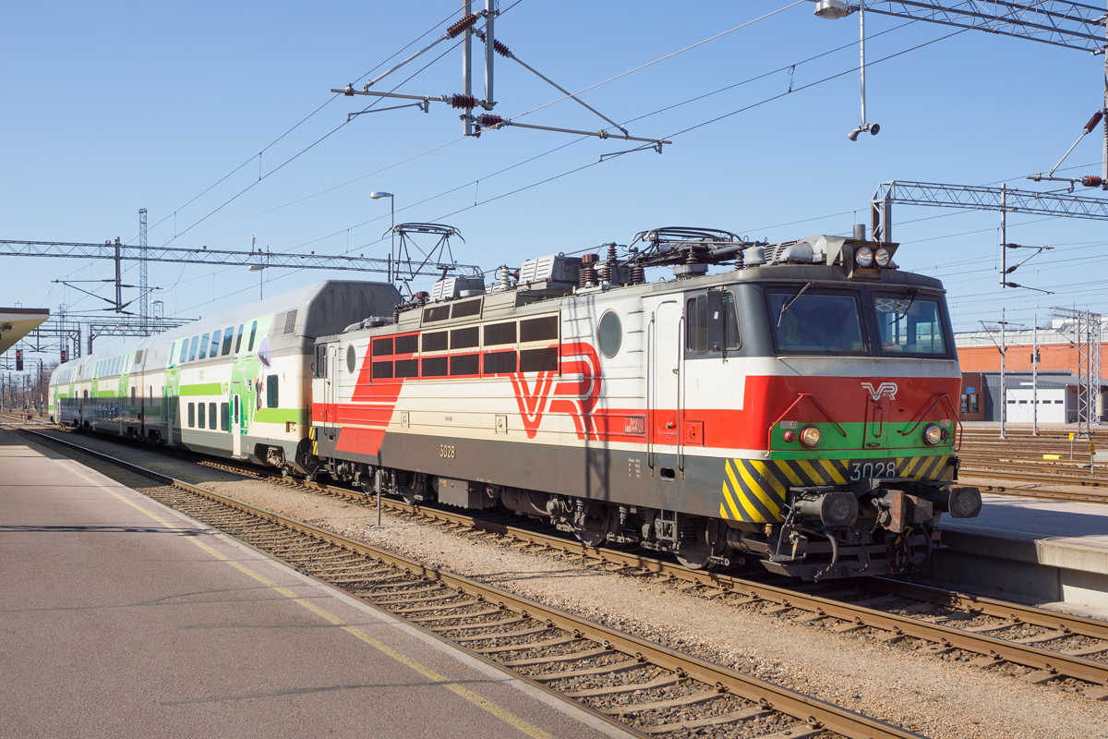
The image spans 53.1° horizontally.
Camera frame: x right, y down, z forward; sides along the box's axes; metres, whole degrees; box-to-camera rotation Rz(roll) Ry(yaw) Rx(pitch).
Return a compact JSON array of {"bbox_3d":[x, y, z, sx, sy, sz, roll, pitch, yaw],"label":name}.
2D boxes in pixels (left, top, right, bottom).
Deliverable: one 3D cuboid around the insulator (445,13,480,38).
[{"bbox_3d":[-1.384,-5.187,16.705,0.560,0.160,0.160,-38,16,-24],"label":"insulator"}]

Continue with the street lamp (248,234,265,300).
[{"bbox_3d":[-15.082,-1.659,56.060,0.850,9.603,0.350,0,-1,-29],"label":"street lamp"}]

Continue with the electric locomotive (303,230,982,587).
[{"bbox_3d":[-0.544,0.310,20.955,3.050,5.100,18.960,0,-1,-29],"label":"electric locomotive"}]

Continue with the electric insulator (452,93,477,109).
[{"bbox_3d":[-1.356,-4.040,16.692,0.338,0.220,0.220,-2,0,-29],"label":"electric insulator"}]

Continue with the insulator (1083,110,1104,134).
[{"bbox_3d":[11.429,-5.240,23.501,0.628,0.160,0.160,-45,19,-22],"label":"insulator"}]

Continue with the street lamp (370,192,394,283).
[{"bbox_3d":[-5.995,-1.760,38.915,0.880,8.971,0.320,0,-1,-29],"label":"street lamp"}]

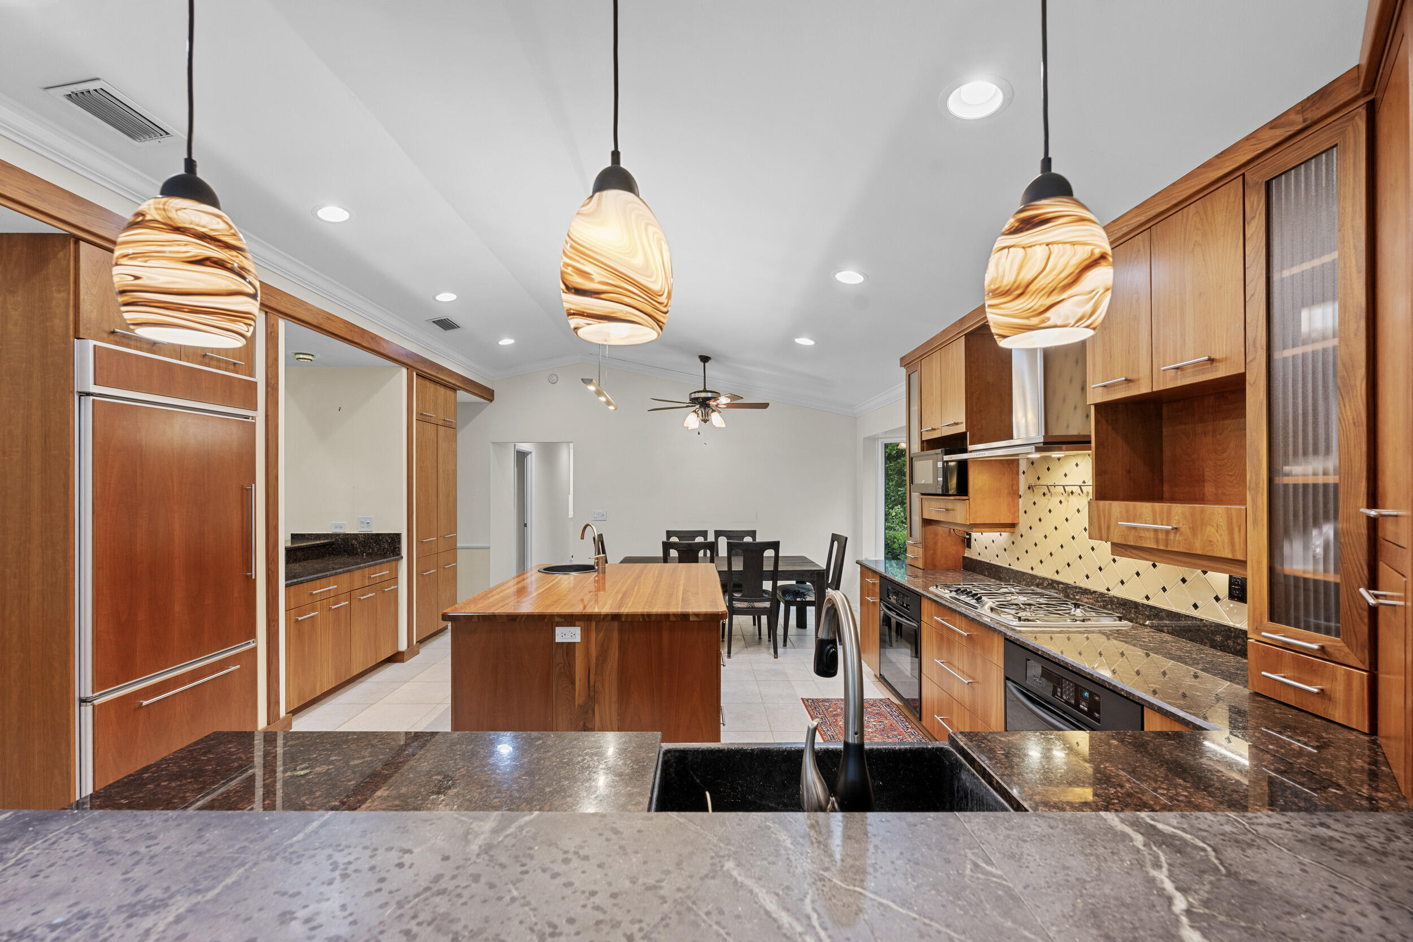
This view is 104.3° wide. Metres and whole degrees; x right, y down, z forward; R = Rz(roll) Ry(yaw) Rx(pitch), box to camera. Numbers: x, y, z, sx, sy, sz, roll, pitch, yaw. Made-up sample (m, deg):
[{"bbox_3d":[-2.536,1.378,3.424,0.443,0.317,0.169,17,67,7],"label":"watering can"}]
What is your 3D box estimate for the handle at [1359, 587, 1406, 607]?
[{"bbox_3d":[1.457,0.274,1.195,0.042,0.013,0.200,-1,-2,45],"label":"handle"}]

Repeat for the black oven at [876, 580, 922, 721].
[{"bbox_3d":[1.584,1.170,3.765,0.605,0.765,0.755,0,-1,-1],"label":"black oven"}]

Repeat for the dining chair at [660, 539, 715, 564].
[{"bbox_3d":[-0.159,1.159,5.118,0.475,1.040,0.600,0,-1,-1],"label":"dining chair"}]

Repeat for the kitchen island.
[{"bbox_3d":[-0.587,1.144,3.370,1.320,0.914,1.610,0,-1,-1],"label":"kitchen island"}]

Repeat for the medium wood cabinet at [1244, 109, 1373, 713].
[{"bbox_3d":[1.819,-0.130,1.543,0.310,1.596,0.325,0,-1,-1],"label":"medium wood cabinet"}]

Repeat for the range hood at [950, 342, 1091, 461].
[{"bbox_3d":[1.640,-0.444,2.790,0.470,0.750,0.890,0,-1,-1],"label":"range hood"}]

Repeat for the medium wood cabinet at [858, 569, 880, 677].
[{"bbox_3d":[1.599,1.207,4.395,0.595,0.825,0.505,0,-1,-1],"label":"medium wood cabinet"}]

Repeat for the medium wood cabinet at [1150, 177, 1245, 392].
[{"bbox_3d":[1.722,-0.570,1.768,0.320,0.580,0.330,0,-1,-1],"label":"medium wood cabinet"}]

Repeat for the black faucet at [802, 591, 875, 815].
[{"bbox_3d":[0.195,0.404,0.880,0.105,0.420,0.260,0,-1,0],"label":"black faucet"}]

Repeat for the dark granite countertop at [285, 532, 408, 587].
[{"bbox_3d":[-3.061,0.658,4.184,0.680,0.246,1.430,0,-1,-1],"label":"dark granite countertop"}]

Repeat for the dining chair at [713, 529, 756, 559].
[{"bbox_3d":[0.320,1.149,5.700,0.470,1.030,0.600,0,-1,0],"label":"dining chair"}]

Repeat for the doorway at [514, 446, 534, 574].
[{"bbox_3d":[-2.736,0.698,8.030,0.140,2.120,0.850,0,-1,-1],"label":"doorway"}]

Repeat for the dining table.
[{"bbox_3d":[0.105,1.282,5.420,1.920,0.750,0.930,0,-1,0],"label":"dining table"}]

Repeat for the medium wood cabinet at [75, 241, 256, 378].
[{"bbox_3d":[-2.910,-0.746,2.750,0.580,0.420,0.900,0,-1,0],"label":"medium wood cabinet"}]

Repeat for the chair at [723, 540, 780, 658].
[{"bbox_3d":[0.400,1.132,5.040,0.470,1.030,0.580,0,-1,0],"label":"chair"}]

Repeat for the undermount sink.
[{"bbox_3d":[0.256,0.799,1.149,0.760,0.235,0.510,0,-1,-1],"label":"undermount sink"}]

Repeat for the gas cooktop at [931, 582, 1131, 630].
[{"bbox_3d":[1.595,0.676,2.837,0.545,0.062,0.920,0,-1,-1],"label":"gas cooktop"}]

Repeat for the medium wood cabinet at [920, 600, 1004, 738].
[{"bbox_3d":[1.550,1.087,2.760,0.590,0.760,0.890,0,-1,-1],"label":"medium wood cabinet"}]

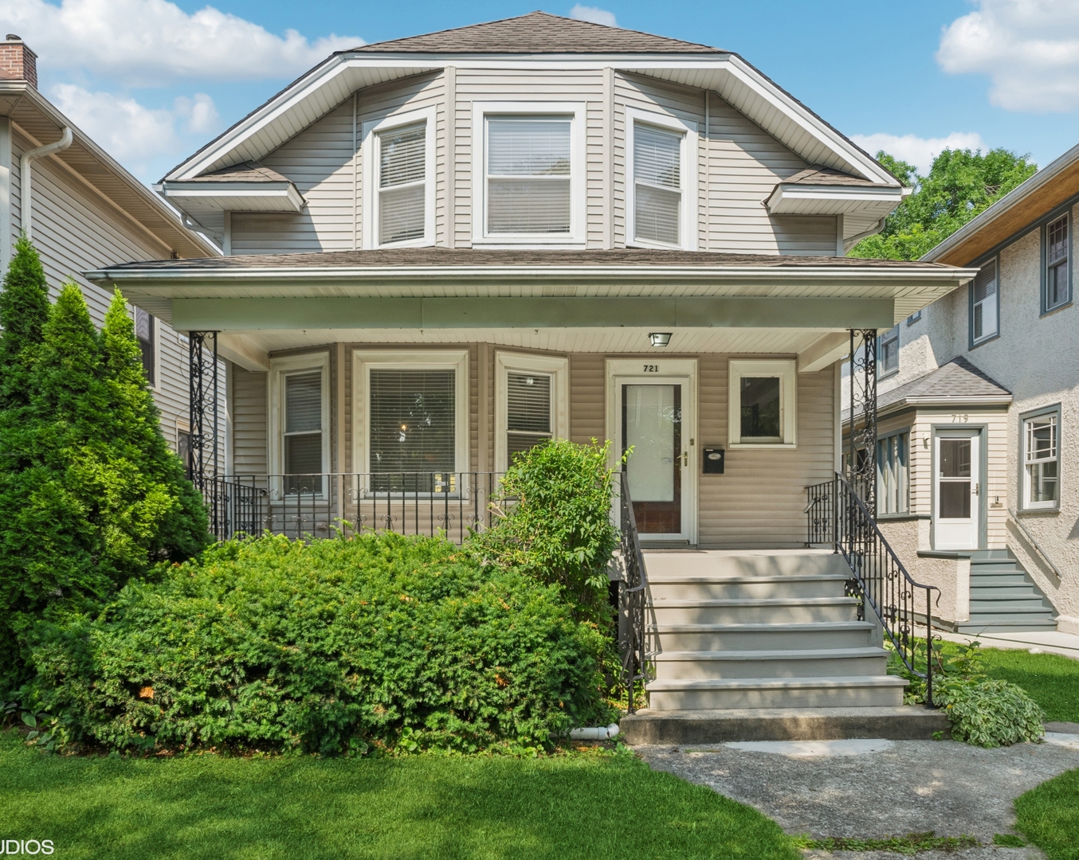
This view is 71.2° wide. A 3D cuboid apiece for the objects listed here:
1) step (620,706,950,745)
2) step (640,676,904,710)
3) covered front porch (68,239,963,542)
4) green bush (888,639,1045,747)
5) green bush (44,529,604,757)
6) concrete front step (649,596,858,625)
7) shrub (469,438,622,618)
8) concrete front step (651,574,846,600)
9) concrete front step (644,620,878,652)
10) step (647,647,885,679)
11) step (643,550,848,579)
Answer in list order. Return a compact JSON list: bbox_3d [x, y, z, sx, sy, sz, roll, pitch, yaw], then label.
[{"bbox_3d":[1.875,2.332,5.960,2.500,0.190,0.380,0,-4,0],"label":"step"},{"bbox_3d":[1.923,2.163,6.170,2.070,0.205,0.310,0,-4,0],"label":"step"},{"bbox_3d":[-0.070,-0.492,8.050,8.050,3.650,2.400,0,-4,0],"label":"covered front porch"},{"bbox_3d":[3.450,2.130,6.200,1.180,0.650,1.100,0,-4,0],"label":"green bush"},{"bbox_3d":[-1.730,1.680,6.200,4.450,1.550,1.750,0,-4,0],"label":"green bush"},{"bbox_3d":[1.954,1.681,7.040,2.010,0.205,0.310,0,-4,0],"label":"concrete front step"},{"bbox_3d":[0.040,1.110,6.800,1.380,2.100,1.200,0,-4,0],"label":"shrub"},{"bbox_3d":[1.954,1.520,7.330,2.010,0.205,0.310,0,-4,0],"label":"concrete front step"},{"bbox_3d":[1.923,1.841,6.750,2.070,0.205,0.310,0,-4,0],"label":"concrete front step"},{"bbox_3d":[1.923,2.002,6.460,2.070,0.205,0.310,0,-4,0],"label":"step"},{"bbox_3d":[1.954,1.360,7.620,2.010,0.205,0.310,0,-4,0],"label":"step"}]

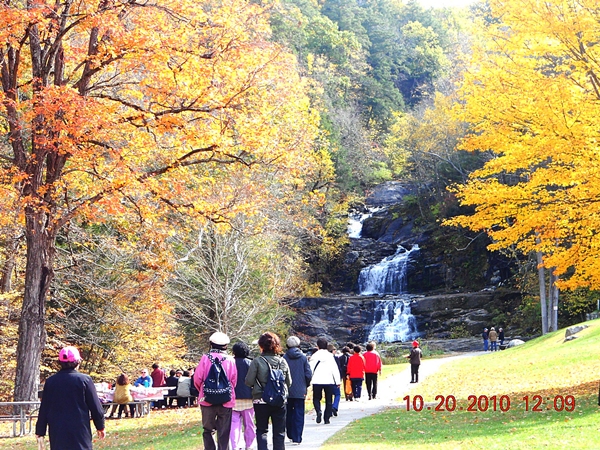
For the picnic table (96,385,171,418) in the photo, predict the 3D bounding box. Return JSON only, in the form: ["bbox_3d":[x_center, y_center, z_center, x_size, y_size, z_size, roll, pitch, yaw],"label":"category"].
[{"bbox_3d":[-4.857,5.133,38.700,2.050,0.780,1.500,-1,-6,10],"label":"picnic table"}]

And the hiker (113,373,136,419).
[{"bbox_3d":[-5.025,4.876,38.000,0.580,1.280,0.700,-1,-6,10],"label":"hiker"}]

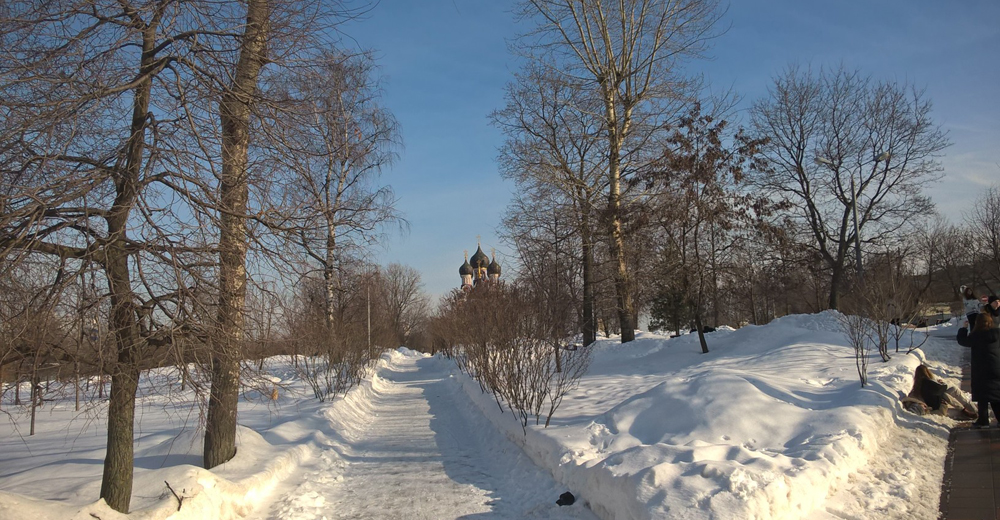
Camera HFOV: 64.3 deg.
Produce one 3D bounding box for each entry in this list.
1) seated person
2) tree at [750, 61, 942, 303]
[{"bbox_3d":[6.880,2.070,12.500,1.130,0.820,0.600,-2,-7,8],"label":"seated person"},{"bbox_3d":[18.400,-3.650,42.000,10.200,13.300,9.800,-4,-8,23],"label":"tree"}]

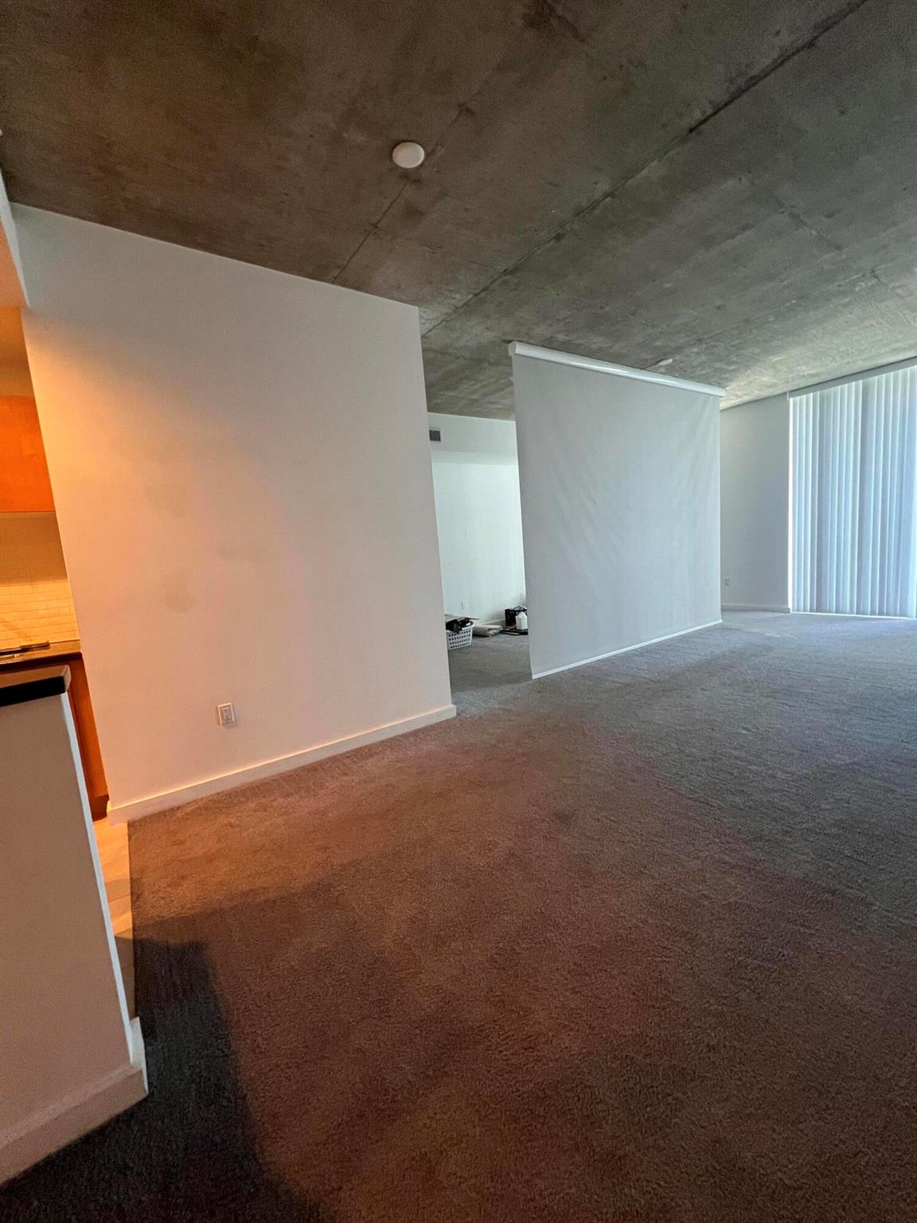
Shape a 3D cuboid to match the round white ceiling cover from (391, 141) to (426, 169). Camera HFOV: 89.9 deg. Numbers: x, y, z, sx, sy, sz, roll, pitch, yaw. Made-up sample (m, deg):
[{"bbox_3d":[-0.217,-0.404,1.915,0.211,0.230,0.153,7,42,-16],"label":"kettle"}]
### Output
[{"bbox_3d":[-0.209,-1.904,1.921,0.129,0.020,0.129,-4,8,1],"label":"round white ceiling cover"}]

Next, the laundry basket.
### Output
[{"bbox_3d":[-0.129,0.350,6.504,0.470,0.270,0.610,-9,8,-33],"label":"laundry basket"}]

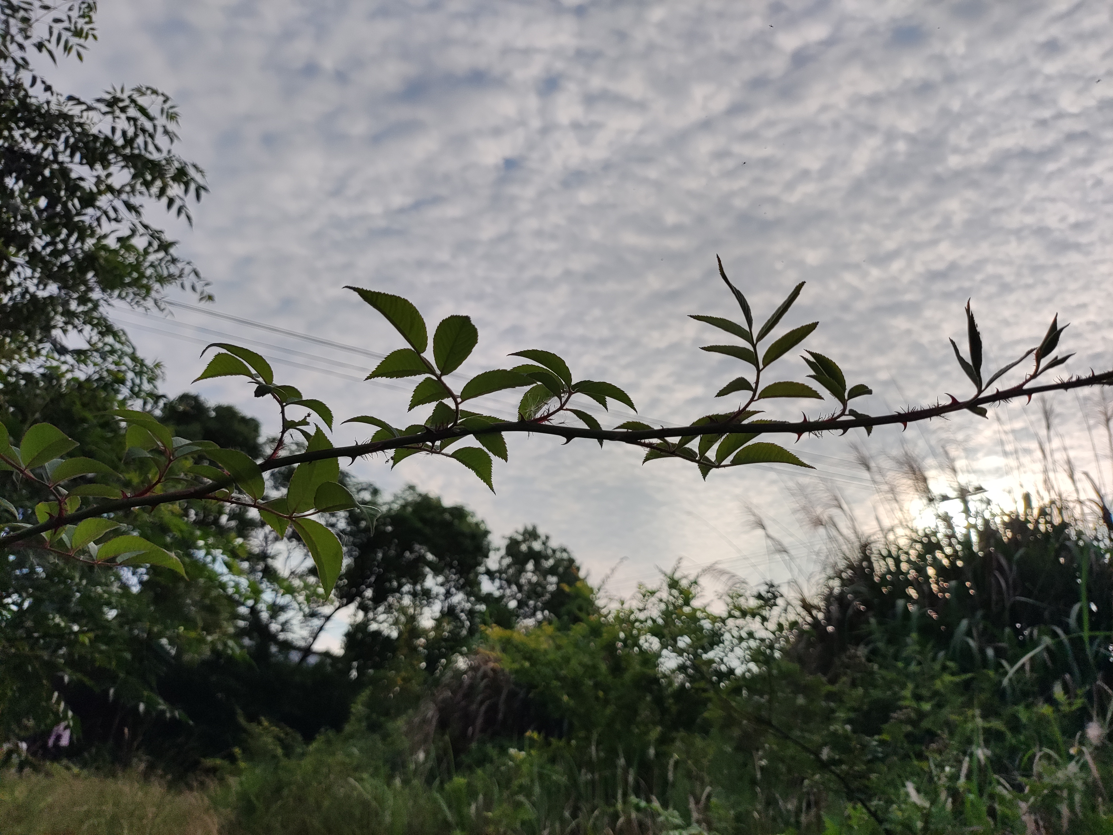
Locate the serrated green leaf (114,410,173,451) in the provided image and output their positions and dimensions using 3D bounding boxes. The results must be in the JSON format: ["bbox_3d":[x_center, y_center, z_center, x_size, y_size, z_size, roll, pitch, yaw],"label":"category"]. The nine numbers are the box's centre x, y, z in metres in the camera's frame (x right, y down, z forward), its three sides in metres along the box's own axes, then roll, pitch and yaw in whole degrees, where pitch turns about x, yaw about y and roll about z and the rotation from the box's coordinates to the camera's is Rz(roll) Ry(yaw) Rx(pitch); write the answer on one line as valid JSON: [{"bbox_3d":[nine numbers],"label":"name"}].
[{"bbox_3d":[-0.237,0.007,0.460,0.035,0.008,0.019,27,-49,0],"label":"serrated green leaf"}]

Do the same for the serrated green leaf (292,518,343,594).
[{"bbox_3d":[-0.128,0.076,0.438,0.020,0.048,0.009,-28,-6,32],"label":"serrated green leaf"}]

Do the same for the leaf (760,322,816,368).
[{"bbox_3d":[0.121,-0.038,0.420,0.038,0.006,0.016,-38,-22,0],"label":"leaf"}]

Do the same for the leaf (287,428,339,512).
[{"bbox_3d":[-0.135,0.029,0.448,0.026,0.050,0.008,12,-5,5],"label":"leaf"}]

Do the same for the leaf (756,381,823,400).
[{"bbox_3d":[0.129,-0.015,0.444,0.038,0.007,0.017,0,-37,-5],"label":"leaf"}]

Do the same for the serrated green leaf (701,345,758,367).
[{"bbox_3d":[0.090,-0.033,0.420,0.031,0.005,0.013,18,-19,0],"label":"serrated green leaf"}]

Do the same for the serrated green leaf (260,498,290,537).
[{"bbox_3d":[-0.156,0.056,0.446,0.018,0.008,0.027,6,-48,29],"label":"serrated green leaf"}]

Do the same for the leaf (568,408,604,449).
[{"bbox_3d":[0.017,0.006,0.460,0.006,0.028,0.013,-41,0,-11],"label":"leaf"}]

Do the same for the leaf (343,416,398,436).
[{"bbox_3d":[-0.090,0.004,0.390,0.029,0.006,0.015,15,-23,11],"label":"leaf"}]

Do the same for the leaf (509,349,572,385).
[{"bbox_3d":[-0.008,-0.024,0.388,0.033,0.007,0.016,26,-28,6],"label":"leaf"}]

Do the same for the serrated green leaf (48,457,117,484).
[{"bbox_3d":[-0.235,0.027,0.400,0.035,0.008,0.015,-7,-18,0],"label":"serrated green leaf"}]

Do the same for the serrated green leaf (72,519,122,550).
[{"bbox_3d":[-0.227,0.057,0.395,0.028,0.006,0.013,-31,-34,0],"label":"serrated green leaf"}]

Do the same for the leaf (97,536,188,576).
[{"bbox_3d":[-0.234,0.078,0.455,0.049,0.010,0.023,12,-50,0],"label":"leaf"}]

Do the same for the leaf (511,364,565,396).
[{"bbox_3d":[-0.011,-0.021,0.460,0.031,0.007,0.017,20,-28,0],"label":"leaf"}]

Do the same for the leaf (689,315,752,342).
[{"bbox_3d":[0.086,-0.047,0.420,0.035,0.006,0.015,23,-19,0],"label":"leaf"}]

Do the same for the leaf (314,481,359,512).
[{"bbox_3d":[-0.108,0.040,0.400,0.023,0.005,0.013,-8,-34,-9],"label":"leaf"}]

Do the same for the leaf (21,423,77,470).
[{"bbox_3d":[-0.274,0.017,0.435,0.035,0.008,0.021,-24,-66,10],"label":"leaf"}]

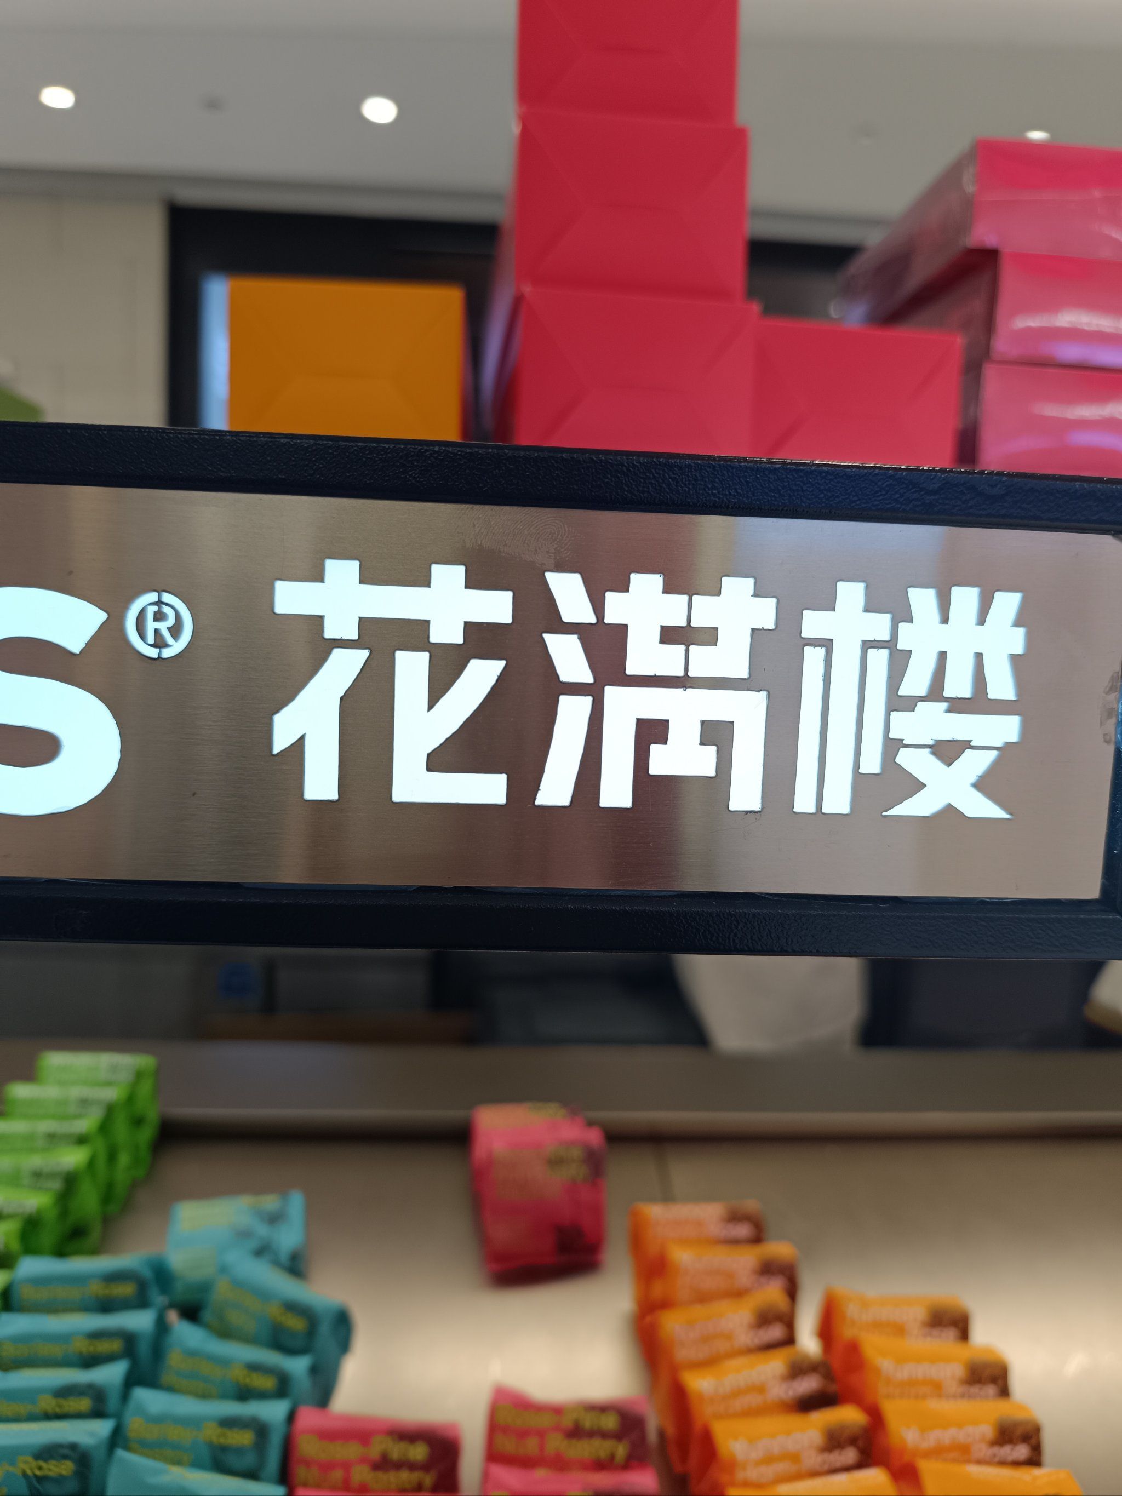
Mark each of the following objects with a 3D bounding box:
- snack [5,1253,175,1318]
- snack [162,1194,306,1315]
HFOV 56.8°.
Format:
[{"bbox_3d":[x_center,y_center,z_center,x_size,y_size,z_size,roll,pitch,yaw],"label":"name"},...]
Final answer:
[{"bbox_3d":[-0.267,0.335,0.587,0.077,0.083,0.031,1,-4,-7],"label":"snack"},{"bbox_3d":[-0.216,0.348,0.688,0.090,0.086,0.033,0,-38,-11],"label":"snack"}]

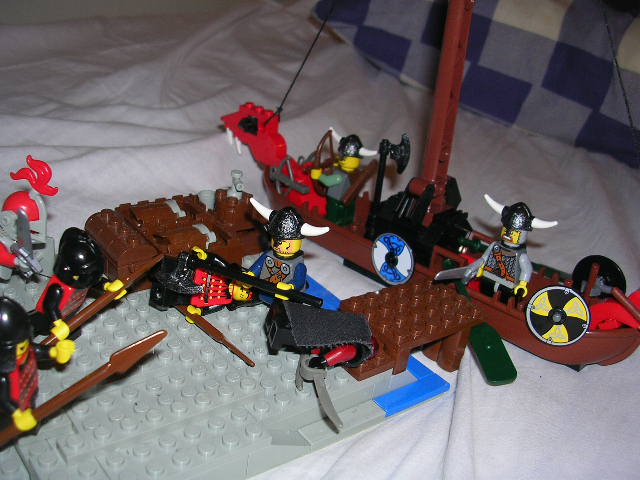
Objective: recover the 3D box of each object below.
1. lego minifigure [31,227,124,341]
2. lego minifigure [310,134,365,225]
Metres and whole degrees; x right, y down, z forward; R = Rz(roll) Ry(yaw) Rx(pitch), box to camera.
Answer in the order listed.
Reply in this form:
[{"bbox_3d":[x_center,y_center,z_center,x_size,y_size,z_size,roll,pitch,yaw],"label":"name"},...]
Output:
[{"bbox_3d":[-0.081,0.015,0.231,0.020,0.038,0.025,22,27,4],"label":"lego minifigure"},{"bbox_3d":[0.012,-0.029,0.358,0.025,0.045,0.024,22,28,25],"label":"lego minifigure"}]

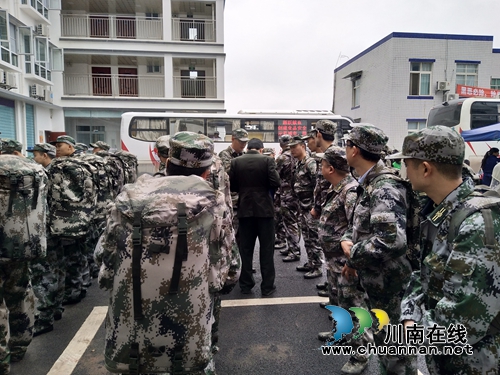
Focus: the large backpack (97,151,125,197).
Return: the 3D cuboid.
[{"bbox_3d":[-1.713,-0.126,4.562,0.420,0.620,0.300,-2,6,-25],"label":"large backpack"}]

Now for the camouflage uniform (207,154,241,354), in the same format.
[{"bbox_3d":[-0.358,0.476,2.712,0.550,1.600,0.420,0,6,-3],"label":"camouflage uniform"}]

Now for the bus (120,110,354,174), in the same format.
[{"bbox_3d":[-0.448,-1.552,15.148,8.714,3.150,2.420,0,6,-6],"label":"bus"}]

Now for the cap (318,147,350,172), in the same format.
[{"bbox_3d":[0.700,-0.239,3.150,0.265,0.140,0.185,20,13,21],"label":"cap"}]

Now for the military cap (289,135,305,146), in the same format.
[{"bbox_3d":[0.582,-0.570,4.600,0.235,0.120,0.180,-7,9,-34],"label":"military cap"}]

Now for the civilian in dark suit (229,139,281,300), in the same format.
[{"bbox_3d":[0.056,0.303,4.172,0.560,1.690,0.380,0,6,-3],"label":"civilian in dark suit"}]

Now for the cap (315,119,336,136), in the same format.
[{"bbox_3d":[0.779,-0.615,3.850,0.240,0.130,0.180,17,15,39],"label":"cap"}]

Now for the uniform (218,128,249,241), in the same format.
[{"bbox_3d":[-0.167,0.219,4.646,0.520,1.740,0.340,-4,7,-37],"label":"uniform"}]

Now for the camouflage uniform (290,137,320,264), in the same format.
[{"bbox_3d":[0.712,0.264,4.731,0.330,1.620,0.480,-3,7,-30],"label":"camouflage uniform"}]

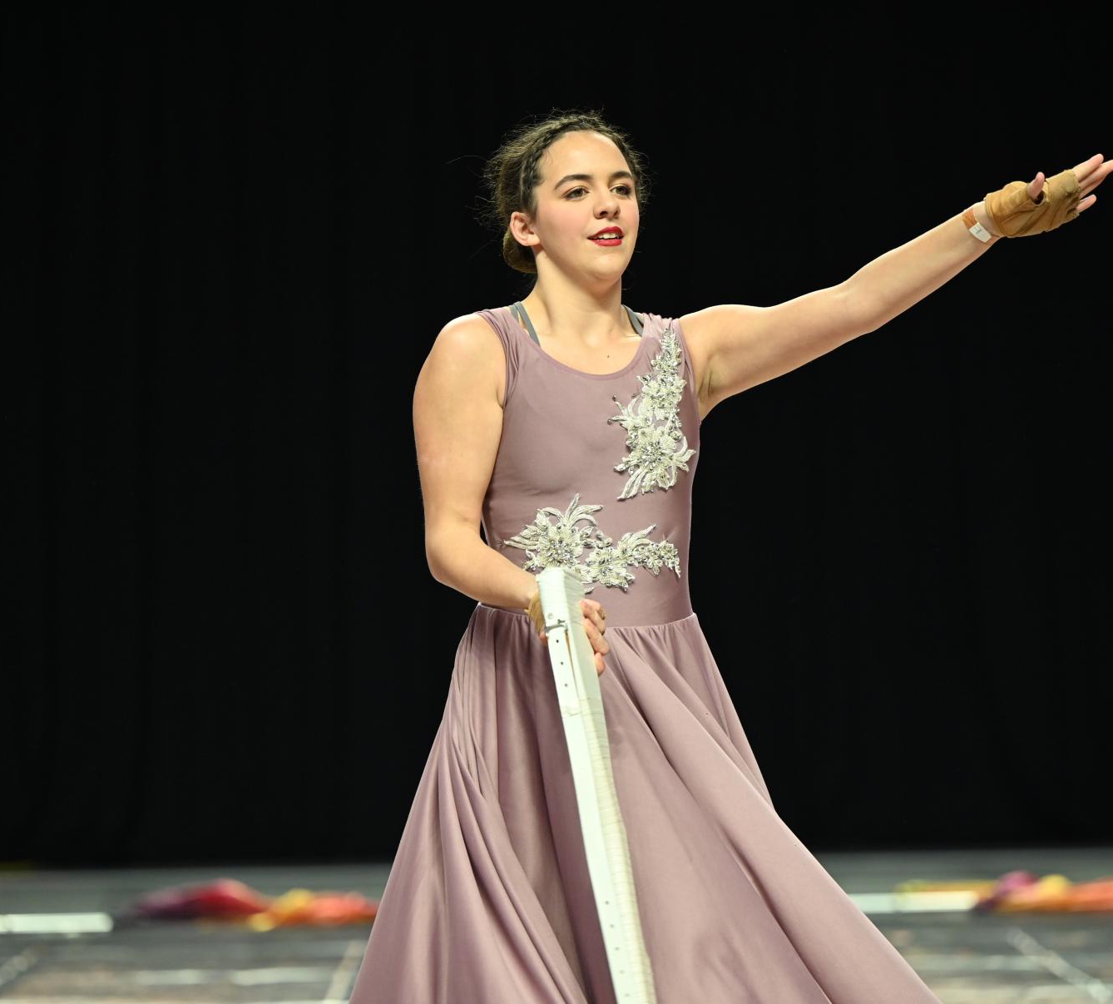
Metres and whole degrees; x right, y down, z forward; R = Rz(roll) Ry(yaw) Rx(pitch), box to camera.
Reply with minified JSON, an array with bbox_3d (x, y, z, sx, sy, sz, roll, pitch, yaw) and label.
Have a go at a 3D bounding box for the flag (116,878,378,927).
[{"bbox_3d":[-0.856,1.151,16.200,0.820,0.130,0.360,-1,-1,0],"label":"flag"}]

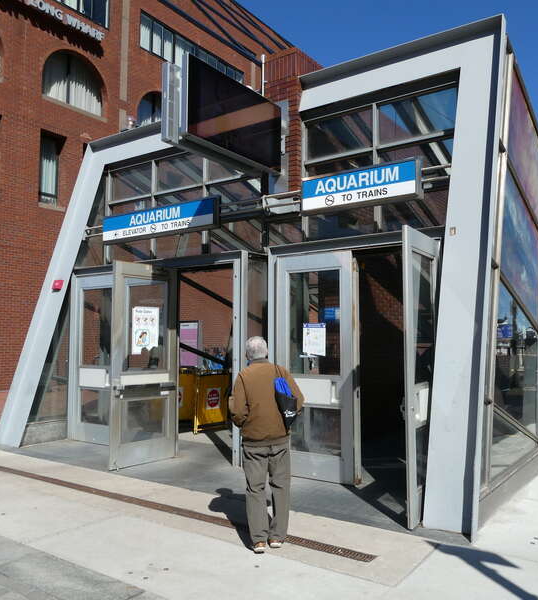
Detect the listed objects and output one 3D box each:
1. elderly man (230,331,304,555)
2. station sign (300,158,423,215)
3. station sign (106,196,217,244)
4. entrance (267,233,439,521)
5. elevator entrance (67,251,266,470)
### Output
[{"bbox_3d":[-0.036,1.099,4.383,0.560,1.618,0.400,0,-5,-5],"label":"elderly man"},{"bbox_3d":[0.878,-1.078,5.404,1.214,0.351,0.163,-3,-6,36],"label":"station sign"},{"bbox_3d":[-1.402,-0.978,7.067,2.054,0.368,0.155,-3,-6,36],"label":"station sign"},{"bbox_3d":[0.682,0.636,5.838,2.310,2.775,1.054,-3,-6,36],"label":"entrance"},{"bbox_3d":[-2.026,0.792,7.709,3.782,2.775,1.209,-3,-6,36],"label":"elevator entrance"}]

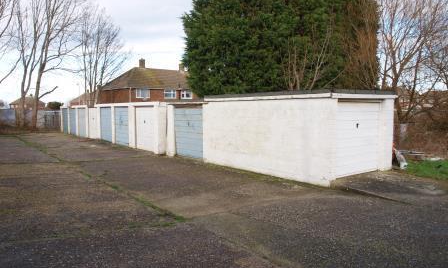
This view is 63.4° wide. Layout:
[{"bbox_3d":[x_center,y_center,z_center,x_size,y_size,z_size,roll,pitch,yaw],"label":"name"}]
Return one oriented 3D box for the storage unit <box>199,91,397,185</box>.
[{"bbox_3d":[1.995,-0.111,11.343,2.864,2.278,5.524,-3,5,-36],"label":"storage unit"}]

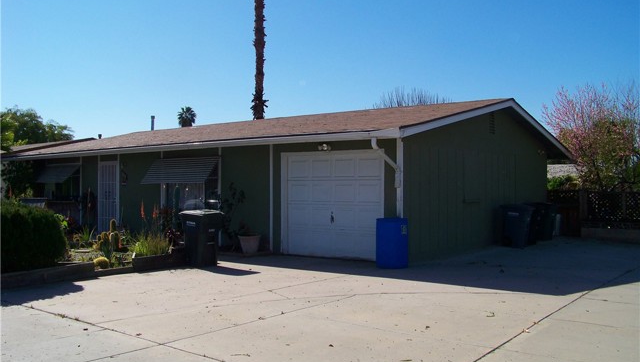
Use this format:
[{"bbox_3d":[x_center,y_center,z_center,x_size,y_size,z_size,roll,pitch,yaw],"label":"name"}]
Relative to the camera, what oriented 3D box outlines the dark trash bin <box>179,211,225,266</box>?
[{"bbox_3d":[-2.355,1.113,12.150,0.710,1.040,0.610,0,0,36],"label":"dark trash bin"}]

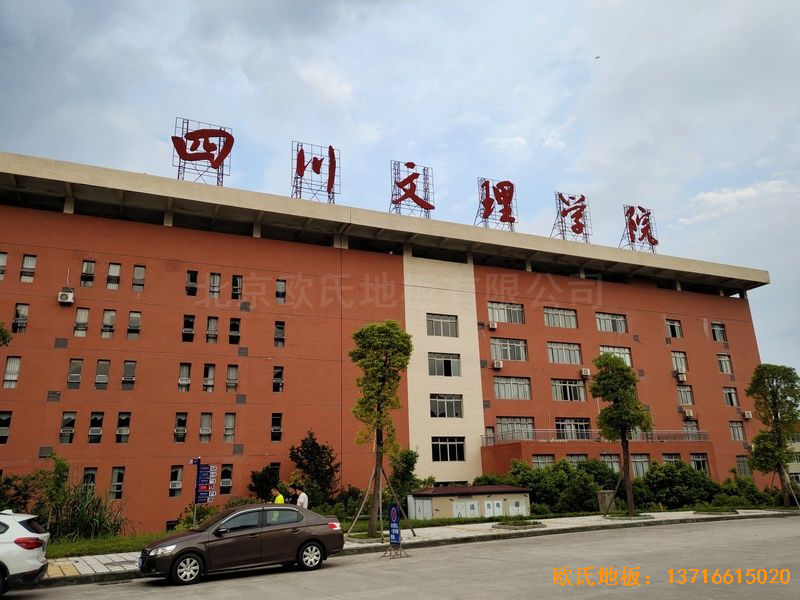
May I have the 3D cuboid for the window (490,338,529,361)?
[{"bbox_3d":[9.632,4.347,52.662,3.762,1.907,0.160,5,-18,-22],"label":"window"}]

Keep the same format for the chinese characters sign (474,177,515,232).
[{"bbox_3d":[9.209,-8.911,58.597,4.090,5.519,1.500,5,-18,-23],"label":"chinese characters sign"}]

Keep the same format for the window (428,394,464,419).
[{"bbox_3d":[3.800,8.610,48.666,2.865,1.871,0.150,6,-19,-22],"label":"window"}]

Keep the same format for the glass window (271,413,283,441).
[{"bbox_3d":[-8.491,8.790,41.442,0.700,1.867,0.150,5,-19,-23],"label":"glass window"}]

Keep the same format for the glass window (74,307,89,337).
[{"bbox_3d":[-20.817,1.473,39.372,0.726,1.927,0.150,5,-18,-22],"label":"glass window"}]

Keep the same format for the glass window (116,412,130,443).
[{"bbox_3d":[-17.945,8.320,39.095,0.730,1.982,0.150,6,-19,-22],"label":"glass window"}]

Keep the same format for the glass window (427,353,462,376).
[{"bbox_3d":[3.885,5.629,51.956,3.054,1.979,0.180,5,-18,-23],"label":"glass window"}]

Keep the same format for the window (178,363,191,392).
[{"bbox_3d":[-15.472,5.599,43.275,0.735,2.045,0.180,5,-18,-23],"label":"window"}]

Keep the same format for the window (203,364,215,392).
[{"bbox_3d":[-13.418,5.467,42.282,0.718,2.020,0.160,5,-18,-22],"label":"window"}]

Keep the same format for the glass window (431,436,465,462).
[{"bbox_3d":[4.070,12.405,49.872,3.059,1.966,0.180,5,-18,-23],"label":"glass window"}]

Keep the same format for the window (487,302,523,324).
[{"bbox_3d":[10.169,1.284,57.160,3.891,2.000,0.200,5,-18,-22],"label":"window"}]

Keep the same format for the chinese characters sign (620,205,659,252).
[{"bbox_3d":[24.813,-7.055,61.851,4.216,5.152,0.800,6,-19,-22],"label":"chinese characters sign"}]

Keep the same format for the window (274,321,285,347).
[{"bbox_3d":[-9.006,2.568,45.119,0.769,1.972,0.160,5,-18,-22],"label":"window"}]

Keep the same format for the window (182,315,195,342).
[{"bbox_3d":[-14.700,2.006,41.884,0.718,1.921,0.150,5,-18,-22],"label":"window"}]

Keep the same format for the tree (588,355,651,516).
[{"bbox_3d":[9.420,5.560,25.500,2.600,6.800,2.600,5,-18,-22],"label":"tree"}]

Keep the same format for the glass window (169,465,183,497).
[{"bbox_3d":[-14.466,11.730,38.919,0.719,1.920,0.150,5,-18,-22],"label":"glass window"}]

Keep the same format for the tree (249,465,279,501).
[{"bbox_3d":[-7.058,10.118,31.266,1.664,2.960,1.664,5,-19,-23],"label":"tree"}]

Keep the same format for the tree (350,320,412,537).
[{"bbox_3d":[-0.657,4.353,21.330,2.250,7.470,2.250,-2,-17,-1],"label":"tree"}]

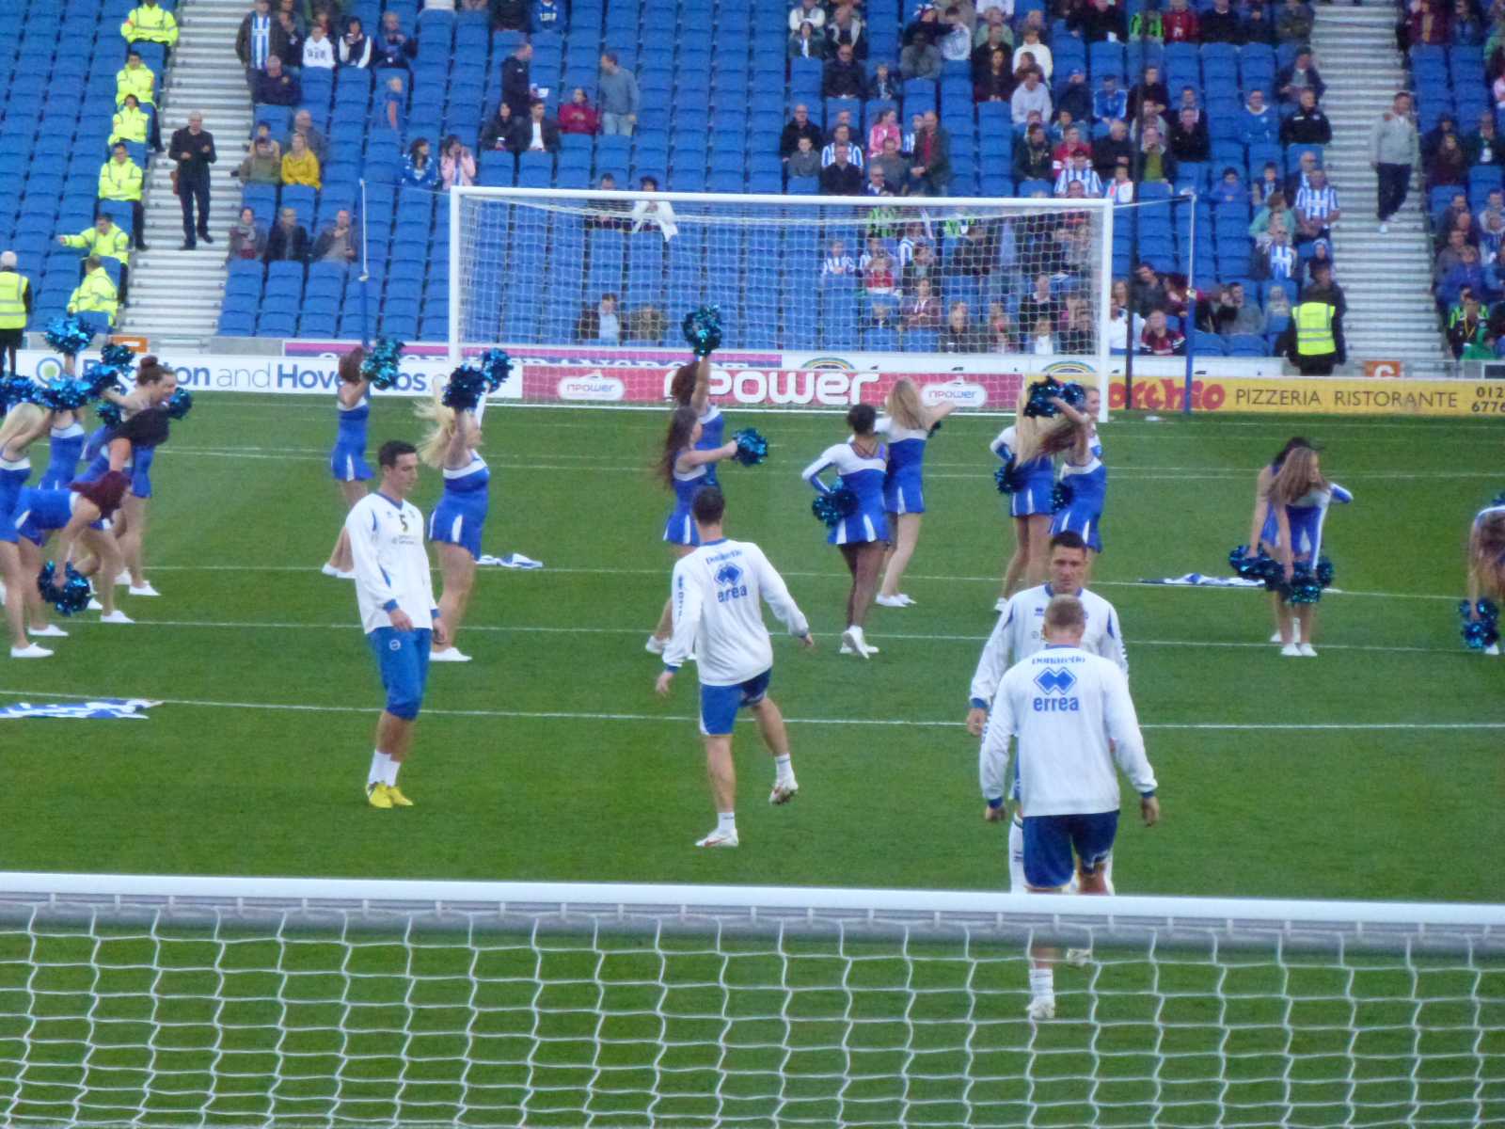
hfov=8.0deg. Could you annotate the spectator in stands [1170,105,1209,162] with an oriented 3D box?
[{"bbox_3d":[5.696,-5.335,141.129,0.500,1.270,0.720,1,3,0],"label":"spectator in stands"}]

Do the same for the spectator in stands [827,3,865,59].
[{"bbox_3d":[1.246,-6.878,144.833,0.520,1.250,0.720,1,3,5],"label":"spectator in stands"}]

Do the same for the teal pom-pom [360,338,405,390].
[{"bbox_3d":[-2.698,-1.463,79.000,0.320,0.370,0.320,1,3,0],"label":"teal pom-pom"}]

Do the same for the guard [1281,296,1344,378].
[{"bbox_3d":[6.738,-2.708,130.200,0.720,1.740,0.420,1,3,6],"label":"guard"}]

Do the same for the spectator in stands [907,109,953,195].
[{"bbox_3d":[2.263,-4.950,138.000,0.540,1.670,0.420,2,3,24],"label":"spectator in stands"}]

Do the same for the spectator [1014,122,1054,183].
[{"bbox_3d":[3.637,-5.098,140.329,0.520,1.280,0.720,1,3,0],"label":"spectator"}]

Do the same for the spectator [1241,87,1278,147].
[{"bbox_3d":[6.652,-5.638,142.222,0.520,1.220,0.800,1,3,0],"label":"spectator"}]

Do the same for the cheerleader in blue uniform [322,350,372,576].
[{"bbox_3d":[-2.954,-0.750,79.400,0.500,1.670,0.500,0,3,-32],"label":"cheerleader in blue uniform"}]

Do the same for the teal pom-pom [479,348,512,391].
[{"bbox_3d":[-1.619,-1.224,67.900,0.250,0.270,0.260,1,2,0],"label":"teal pom-pom"}]

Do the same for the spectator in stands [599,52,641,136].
[{"bbox_3d":[-1.767,-5.851,142.022,0.520,1.700,0.400,3,3,32],"label":"spectator in stands"}]

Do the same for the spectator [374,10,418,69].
[{"bbox_3d":[-4.796,-6.719,144.227,0.570,1.300,0.780,1,2,-3],"label":"spectator"}]

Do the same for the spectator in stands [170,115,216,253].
[{"bbox_3d":[-7.165,-4.915,138.600,0.570,1.770,0.420,1,2,0],"label":"spectator in stands"}]

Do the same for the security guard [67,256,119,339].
[{"bbox_3d":[-8.132,-3.168,133.399,0.600,1.270,0.750,2,3,22],"label":"security guard"}]

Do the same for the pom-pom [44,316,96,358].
[{"bbox_3d":[-4.653,-1.551,73.800,0.350,0.300,0.340,1,3,0],"label":"pom-pom"}]

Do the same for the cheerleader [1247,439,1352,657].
[{"bbox_3d":[3.623,-0.104,71.200,0.620,1.390,0.580,1,3,-8],"label":"cheerleader"}]

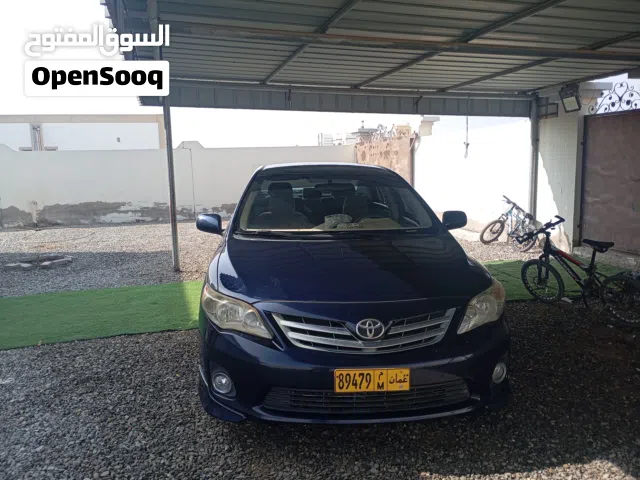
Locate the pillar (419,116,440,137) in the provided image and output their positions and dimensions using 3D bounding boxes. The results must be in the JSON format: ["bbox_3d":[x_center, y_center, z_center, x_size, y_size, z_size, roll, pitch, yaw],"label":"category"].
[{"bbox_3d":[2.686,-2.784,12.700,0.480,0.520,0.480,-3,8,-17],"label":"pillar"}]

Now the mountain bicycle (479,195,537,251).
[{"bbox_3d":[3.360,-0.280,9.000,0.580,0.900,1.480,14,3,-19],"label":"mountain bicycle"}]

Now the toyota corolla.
[{"bbox_3d":[0.045,0.066,4.560,1.800,1.465,4.540,-1,8,-5],"label":"toyota corolla"}]

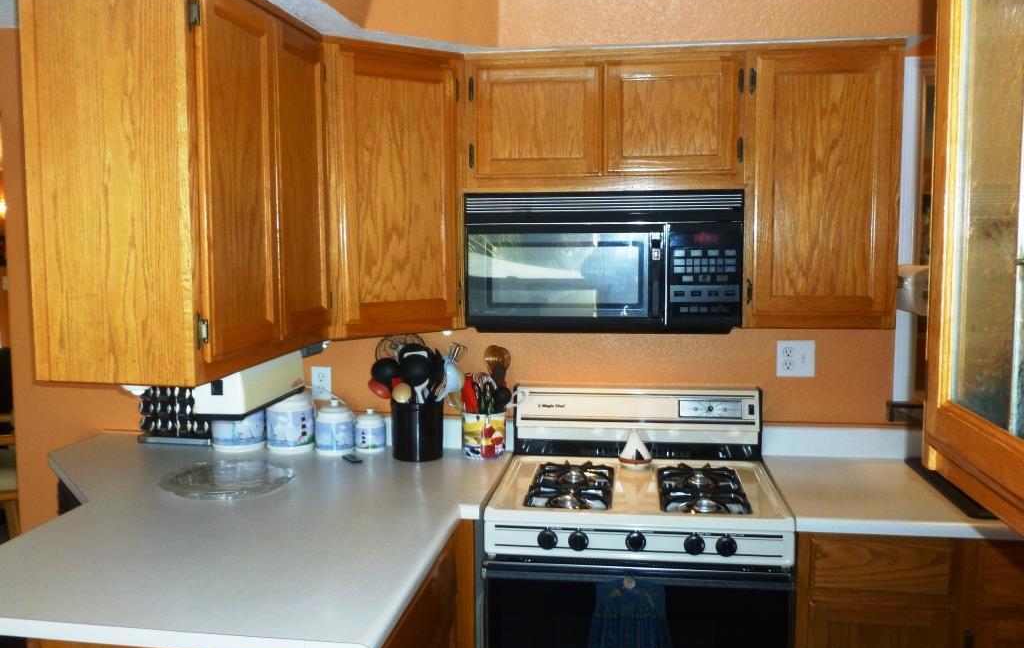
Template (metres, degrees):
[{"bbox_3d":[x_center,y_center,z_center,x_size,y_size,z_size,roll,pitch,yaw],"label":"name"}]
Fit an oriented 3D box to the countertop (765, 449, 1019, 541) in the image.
[{"bbox_3d":[1.002,0.457,2.248,0.561,0.042,0.600,0,6,8],"label":"countertop"}]

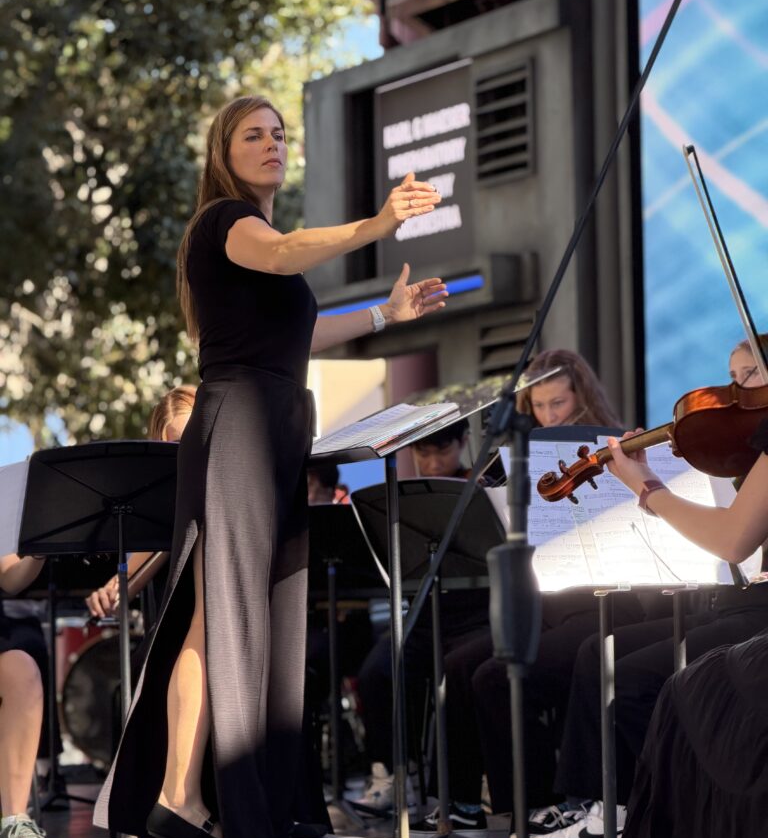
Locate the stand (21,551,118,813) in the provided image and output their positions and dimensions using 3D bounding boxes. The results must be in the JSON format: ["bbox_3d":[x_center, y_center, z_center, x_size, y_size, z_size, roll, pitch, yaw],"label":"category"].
[{"bbox_3d":[-1.143,0.808,10.200,0.510,1.000,0.450,-1,-3,-6],"label":"stand"}]

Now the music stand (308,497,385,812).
[{"bbox_3d":[-0.152,0.747,9.100,0.510,0.960,0.450,-2,-3,12],"label":"music stand"}]

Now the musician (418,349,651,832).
[{"bbox_3d":[0.360,0.504,8.350,0.520,1.340,0.750,-4,-4,40],"label":"musician"}]

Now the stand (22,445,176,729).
[{"bbox_3d":[-0.676,0.618,7.650,0.510,1.080,0.460,0,-3,-18],"label":"stand"}]

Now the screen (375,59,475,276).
[{"bbox_3d":[0.210,-1.255,15.000,0.100,0.968,0.915,1,-4,-29],"label":"screen"}]

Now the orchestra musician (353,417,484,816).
[{"bbox_3d":[0.100,0.615,9.250,0.500,1.230,0.750,-3,-4,30],"label":"orchestra musician"}]

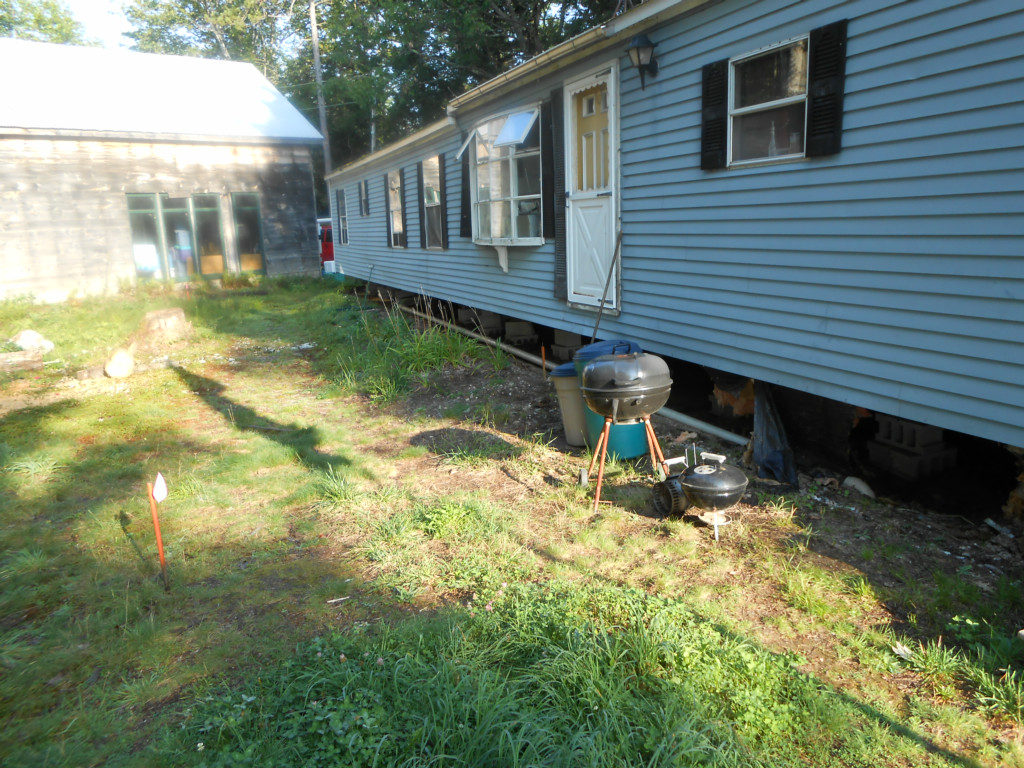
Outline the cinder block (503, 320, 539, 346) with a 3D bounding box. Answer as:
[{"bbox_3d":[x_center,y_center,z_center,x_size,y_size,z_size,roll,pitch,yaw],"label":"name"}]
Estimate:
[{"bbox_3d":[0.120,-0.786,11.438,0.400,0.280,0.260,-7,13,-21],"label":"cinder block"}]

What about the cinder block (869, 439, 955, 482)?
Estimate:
[{"bbox_3d":[2.758,0.519,5.354,0.400,0.194,0.360,-7,13,-21],"label":"cinder block"}]

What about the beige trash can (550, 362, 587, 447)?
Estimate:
[{"bbox_3d":[0.533,0.147,6.120,0.430,0.640,0.430,-1,12,5],"label":"beige trash can"}]

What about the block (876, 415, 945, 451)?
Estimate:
[{"bbox_3d":[2.688,0.325,5.230,0.200,0.194,0.400,-7,13,-21],"label":"block"}]

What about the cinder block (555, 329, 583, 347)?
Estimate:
[{"bbox_3d":[0.683,-0.605,9.779,0.220,0.194,0.380,-7,13,-21],"label":"cinder block"}]

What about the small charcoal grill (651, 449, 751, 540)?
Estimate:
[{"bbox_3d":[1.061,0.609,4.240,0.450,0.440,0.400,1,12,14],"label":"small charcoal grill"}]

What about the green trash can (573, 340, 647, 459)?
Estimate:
[{"bbox_3d":[0.741,0.103,5.450,0.570,0.780,0.570,-4,11,1],"label":"green trash can"}]

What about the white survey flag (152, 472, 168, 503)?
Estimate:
[{"bbox_3d":[-1.673,0.492,3.660,0.075,0.145,0.040,-8,13,-25],"label":"white survey flag"}]

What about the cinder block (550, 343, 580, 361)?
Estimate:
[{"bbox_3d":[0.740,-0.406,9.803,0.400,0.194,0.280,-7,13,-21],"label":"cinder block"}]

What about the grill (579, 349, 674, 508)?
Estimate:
[{"bbox_3d":[0.731,0.267,4.950,0.600,0.950,0.600,0,12,8],"label":"grill"}]

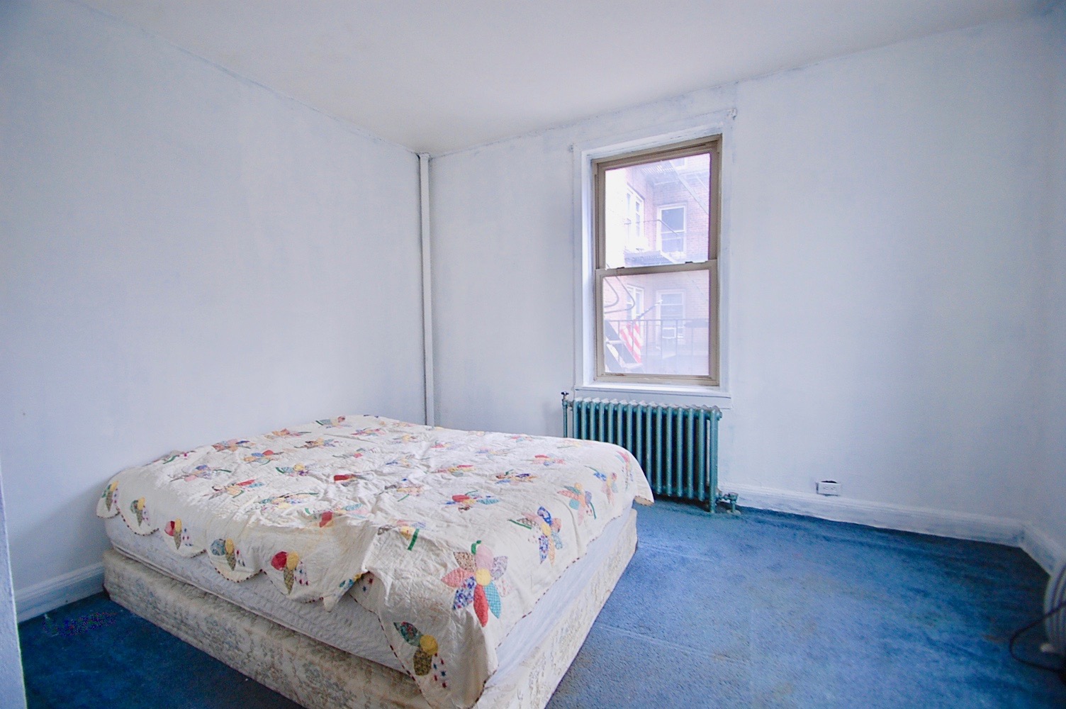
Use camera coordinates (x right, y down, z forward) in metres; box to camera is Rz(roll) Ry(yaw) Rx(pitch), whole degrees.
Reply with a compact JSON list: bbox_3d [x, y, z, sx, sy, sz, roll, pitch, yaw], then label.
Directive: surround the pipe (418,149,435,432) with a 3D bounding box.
[{"bbox_3d":[-0.881,-0.365,3.723,0.064,2.542,0.064,1,4,27],"label":"pipe"}]

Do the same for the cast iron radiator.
[{"bbox_3d":[0.714,0.617,2.917,1.060,0.648,0.165,1,4,27],"label":"cast iron radiator"}]

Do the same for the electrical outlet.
[{"bbox_3d":[1.691,0.767,2.532,0.108,0.070,0.020,1,4,27],"label":"electrical outlet"}]

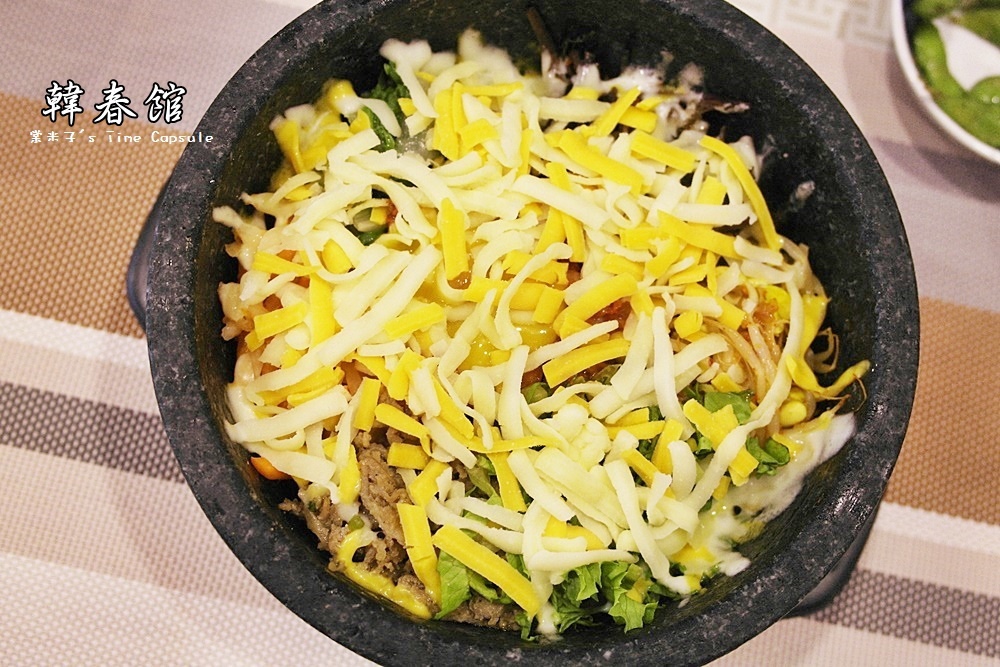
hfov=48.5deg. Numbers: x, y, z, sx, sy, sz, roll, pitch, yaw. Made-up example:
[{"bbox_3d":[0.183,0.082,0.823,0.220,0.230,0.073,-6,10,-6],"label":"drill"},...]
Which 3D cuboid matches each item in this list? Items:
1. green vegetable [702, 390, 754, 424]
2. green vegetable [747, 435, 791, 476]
[{"bbox_3d":[0.060,0.020,0.292,0.014,0.005,0.009,12,75,0],"label":"green vegetable"},{"bbox_3d":[0.071,0.033,0.295,0.012,0.006,0.009,24,75,3],"label":"green vegetable"}]

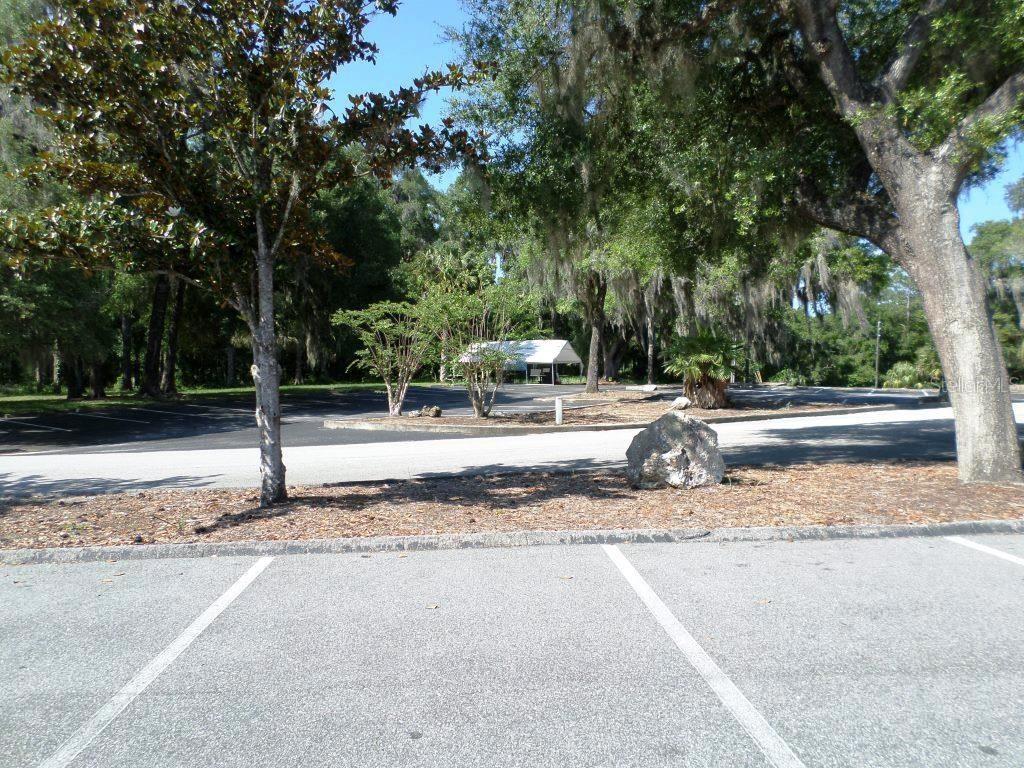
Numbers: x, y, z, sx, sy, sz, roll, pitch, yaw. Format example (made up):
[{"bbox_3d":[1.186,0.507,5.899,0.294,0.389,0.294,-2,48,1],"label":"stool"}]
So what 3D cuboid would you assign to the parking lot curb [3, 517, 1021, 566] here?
[{"bbox_3d":[0.213,1.294,6.136,8.420,0.130,0.180,-1,1,-5],"label":"parking lot curb"}]

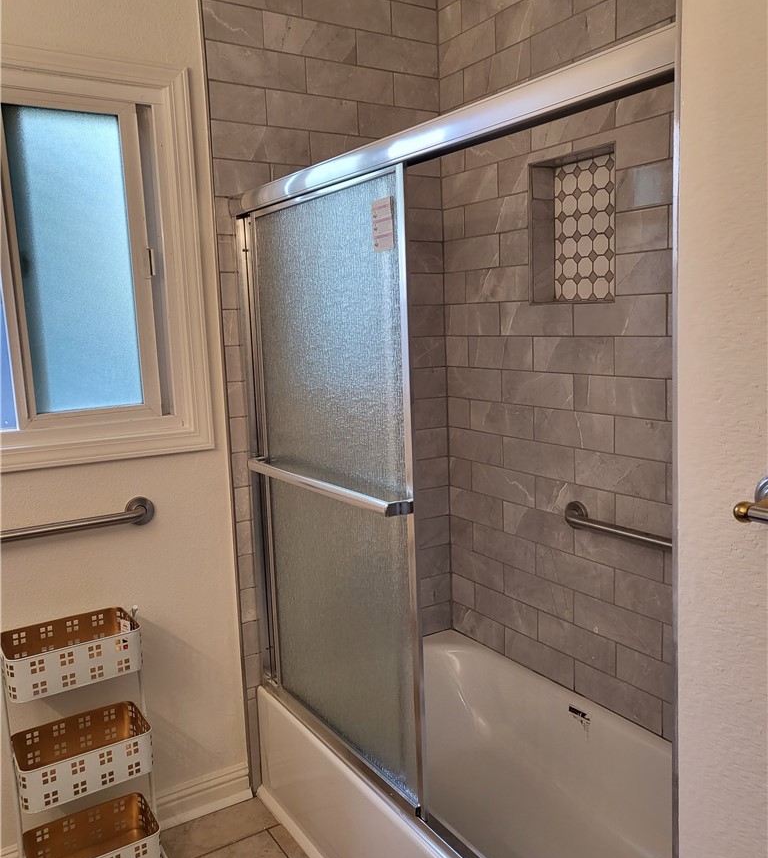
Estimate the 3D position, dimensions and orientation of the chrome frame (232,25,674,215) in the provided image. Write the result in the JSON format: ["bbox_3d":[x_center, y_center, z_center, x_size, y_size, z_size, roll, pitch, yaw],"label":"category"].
[{"bbox_3d":[0.011,-0.551,1.539,0.068,0.062,1.484,-7,10,-33],"label":"chrome frame"}]

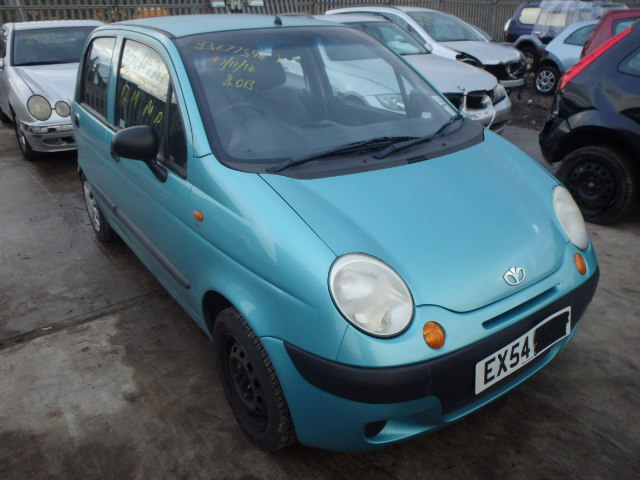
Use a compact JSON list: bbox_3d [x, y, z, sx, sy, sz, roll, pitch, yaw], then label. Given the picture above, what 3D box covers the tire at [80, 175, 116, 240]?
[{"bbox_3d":[-1.551,-0.252,3.690,0.150,0.530,0.530,-17,28,-31],"label":"tire"}]

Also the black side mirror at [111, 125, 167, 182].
[{"bbox_3d":[-0.686,-0.312,1.950,0.210,0.240,0.150,-17,28,-31],"label":"black side mirror"}]

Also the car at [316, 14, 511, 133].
[{"bbox_3d":[0.332,-2.197,6.915,1.800,1.420,4.500,-15,27,-28],"label":"car"}]

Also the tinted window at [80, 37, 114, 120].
[{"bbox_3d":[-1.251,-0.930,2.917,0.050,0.420,0.660,3,16,-38],"label":"tinted window"}]

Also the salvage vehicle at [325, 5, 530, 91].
[{"bbox_3d":[1.564,-3.271,9.154,1.770,1.490,4.250,-21,31,-38],"label":"salvage vehicle"}]

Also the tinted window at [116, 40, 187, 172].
[{"bbox_3d":[-0.723,-0.611,2.221,0.050,0.460,1.000,3,16,-38],"label":"tinted window"}]

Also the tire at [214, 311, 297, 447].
[{"bbox_3d":[-0.216,0.493,1.918,0.150,0.530,0.530,-17,28,-31],"label":"tire"}]

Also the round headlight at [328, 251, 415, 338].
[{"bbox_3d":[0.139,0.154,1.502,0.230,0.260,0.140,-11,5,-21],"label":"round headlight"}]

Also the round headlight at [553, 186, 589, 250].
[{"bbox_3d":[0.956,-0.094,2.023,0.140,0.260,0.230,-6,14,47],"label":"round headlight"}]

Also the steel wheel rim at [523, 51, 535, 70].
[{"bbox_3d":[4.850,-4.195,12.100,0.170,0.430,0.430,-17,28,-31],"label":"steel wheel rim"}]

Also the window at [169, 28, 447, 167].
[{"bbox_3d":[-0.011,-0.717,2.283,1.250,0.100,0.880,-17,59,-31],"label":"window"}]

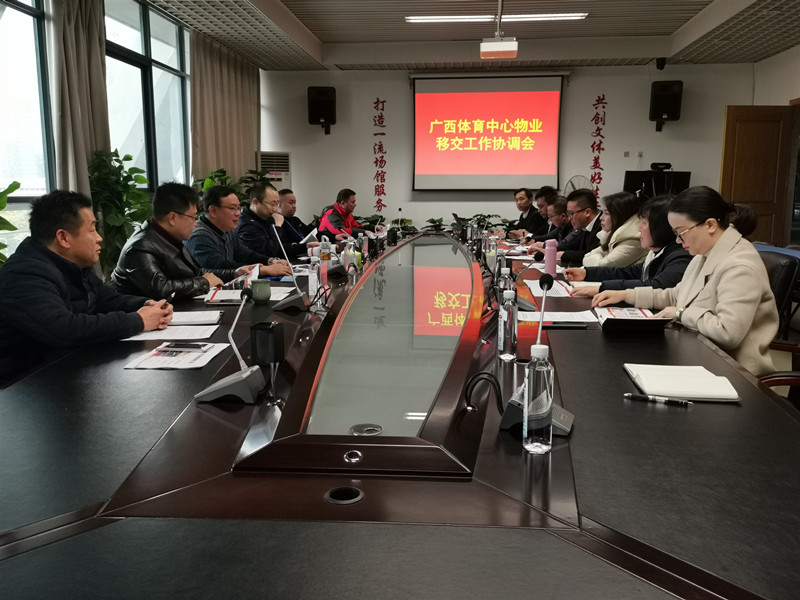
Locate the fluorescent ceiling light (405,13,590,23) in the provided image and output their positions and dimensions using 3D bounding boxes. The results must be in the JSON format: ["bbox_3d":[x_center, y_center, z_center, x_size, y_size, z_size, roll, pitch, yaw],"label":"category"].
[{"bbox_3d":[1.285,-3.778,8.975,2.430,0.070,0.200,1,9,6],"label":"fluorescent ceiling light"}]

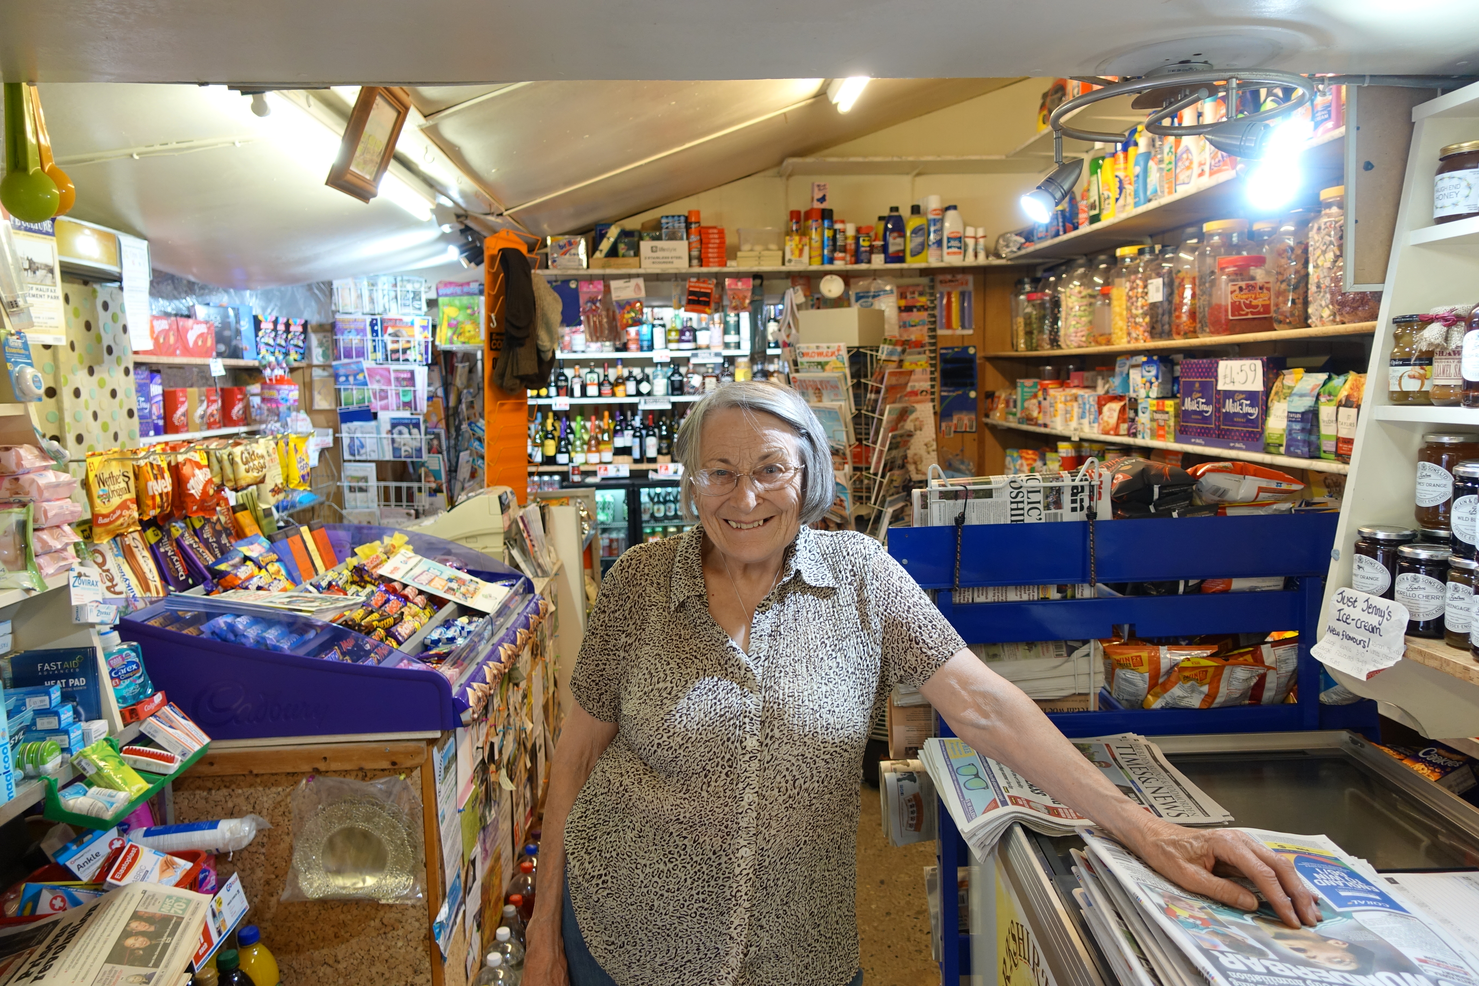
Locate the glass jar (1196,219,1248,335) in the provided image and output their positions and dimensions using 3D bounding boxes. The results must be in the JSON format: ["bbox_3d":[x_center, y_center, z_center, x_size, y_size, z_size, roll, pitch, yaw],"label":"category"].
[{"bbox_3d":[1.172,-0.514,2.370,0.130,0.275,0.130,-2,6,0],"label":"glass jar"}]

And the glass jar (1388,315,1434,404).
[{"bbox_3d":[0.859,-0.168,1.244,0.061,0.113,0.061,3,7,42],"label":"glass jar"}]

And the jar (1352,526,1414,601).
[{"bbox_3d":[0.821,0.110,1.251,0.073,0.120,0.073,3,7,42],"label":"jar"}]

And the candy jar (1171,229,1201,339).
[{"bbox_3d":[1.171,-0.526,2.494,0.130,0.270,0.130,-1,7,0],"label":"candy jar"}]

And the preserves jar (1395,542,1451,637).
[{"bbox_3d":[0.891,0.124,1.272,0.071,0.110,0.071,4,8,35],"label":"preserves jar"}]

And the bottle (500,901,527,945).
[{"bbox_3d":[-0.534,1.125,2.329,0.090,0.315,0.090,-1,7,-3],"label":"bottle"}]

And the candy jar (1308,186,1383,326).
[{"bbox_3d":[1.205,-0.467,1.960,0.130,0.277,0.130,-2,6,0],"label":"candy jar"}]

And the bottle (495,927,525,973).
[{"bbox_3d":[-0.543,1.177,2.306,0.100,0.325,0.100,-2,6,-3],"label":"bottle"}]

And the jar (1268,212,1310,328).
[{"bbox_3d":[1.194,-0.475,2.057,0.130,0.270,0.130,-1,7,0],"label":"jar"}]

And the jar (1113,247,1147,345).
[{"bbox_3d":[1.152,-0.569,2.861,0.130,0.270,0.130,-1,7,0],"label":"jar"}]

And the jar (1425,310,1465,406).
[{"bbox_3d":[0.915,-0.173,1.257,0.060,0.122,0.060,4,8,36],"label":"jar"}]

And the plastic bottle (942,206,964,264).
[{"bbox_3d":[0.859,-1.035,3.950,0.083,0.234,0.062,-2,6,-3],"label":"plastic bottle"}]

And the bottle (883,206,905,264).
[{"bbox_3d":[0.620,-1.033,3.950,0.081,0.230,0.060,-2,6,-3],"label":"bottle"}]

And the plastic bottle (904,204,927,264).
[{"bbox_3d":[0.717,-1.052,3.998,0.088,0.236,0.055,-1,7,-3],"label":"plastic bottle"}]

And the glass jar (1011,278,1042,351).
[{"bbox_3d":[1.106,-0.672,3.756,0.130,0.270,0.130,-1,7,0],"label":"glass jar"}]

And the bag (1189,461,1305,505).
[{"bbox_3d":[1.124,-0.020,2.173,0.225,0.090,0.270,3,0,32],"label":"bag"}]

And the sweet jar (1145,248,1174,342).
[{"bbox_3d":[1.167,-0.538,2.670,0.122,0.255,0.122,-2,6,0],"label":"sweet jar"}]

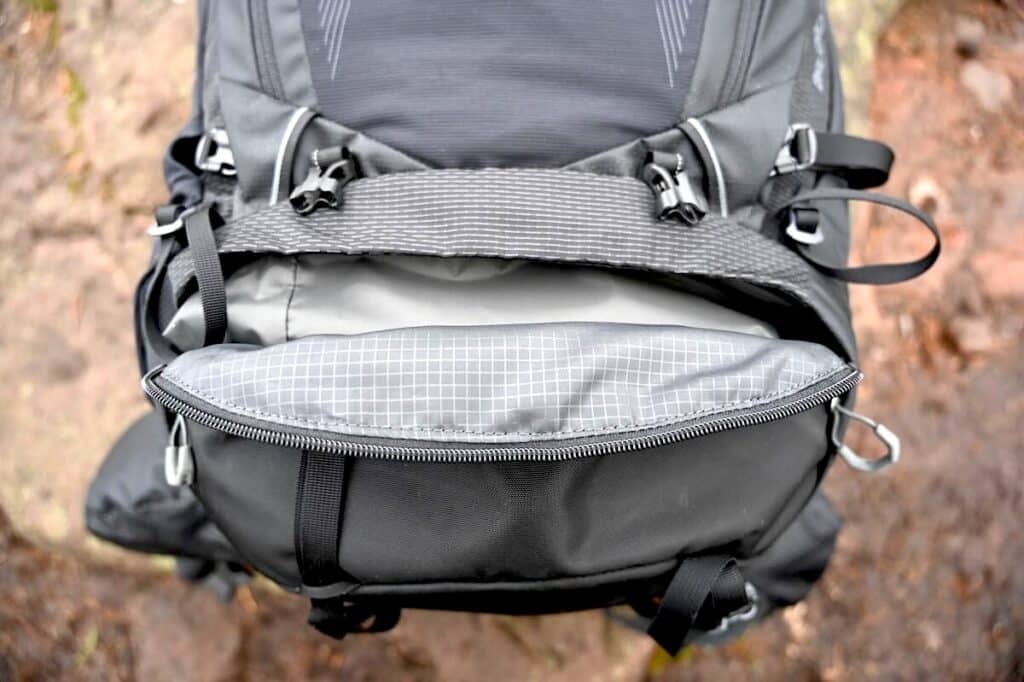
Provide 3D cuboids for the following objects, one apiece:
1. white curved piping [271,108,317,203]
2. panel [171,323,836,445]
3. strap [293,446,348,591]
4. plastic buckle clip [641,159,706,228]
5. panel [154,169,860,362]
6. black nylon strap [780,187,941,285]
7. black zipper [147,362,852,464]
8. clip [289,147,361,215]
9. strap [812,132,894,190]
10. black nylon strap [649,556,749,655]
[{"bbox_3d":[-0.110,-0.092,0.340,0.020,0.015,0.046,1,80,12],"label":"white curved piping"},{"bbox_3d":[-0.005,0.019,0.318,0.332,0.040,0.055,0,74,0],"label":"panel"},{"bbox_3d":[-0.087,0.082,0.312,0.021,0.010,0.066,3,105,-1],"label":"strap"},{"bbox_3d":[0.076,-0.070,0.320,0.027,0.017,0.035,-14,90,-1],"label":"plastic buckle clip"},{"bbox_3d":[-0.001,-0.039,0.322,0.345,0.050,0.085,0,87,0],"label":"panel"},{"bbox_3d":[0.184,-0.056,0.360,0.084,0.028,0.052,0,84,0],"label":"black nylon strap"},{"bbox_3d":[-0.004,0.034,0.316,0.346,0.034,0.048,0,70,0],"label":"black zipper"},{"bbox_3d":[-0.088,-0.075,0.320,0.029,0.017,0.035,18,90,2],"label":"clip"},{"bbox_3d":[0.183,-0.096,0.365,0.044,0.022,0.030,0,87,0],"label":"strap"},{"bbox_3d":[0.094,0.133,0.345,0.051,0.028,0.052,0,99,0],"label":"black nylon strap"}]

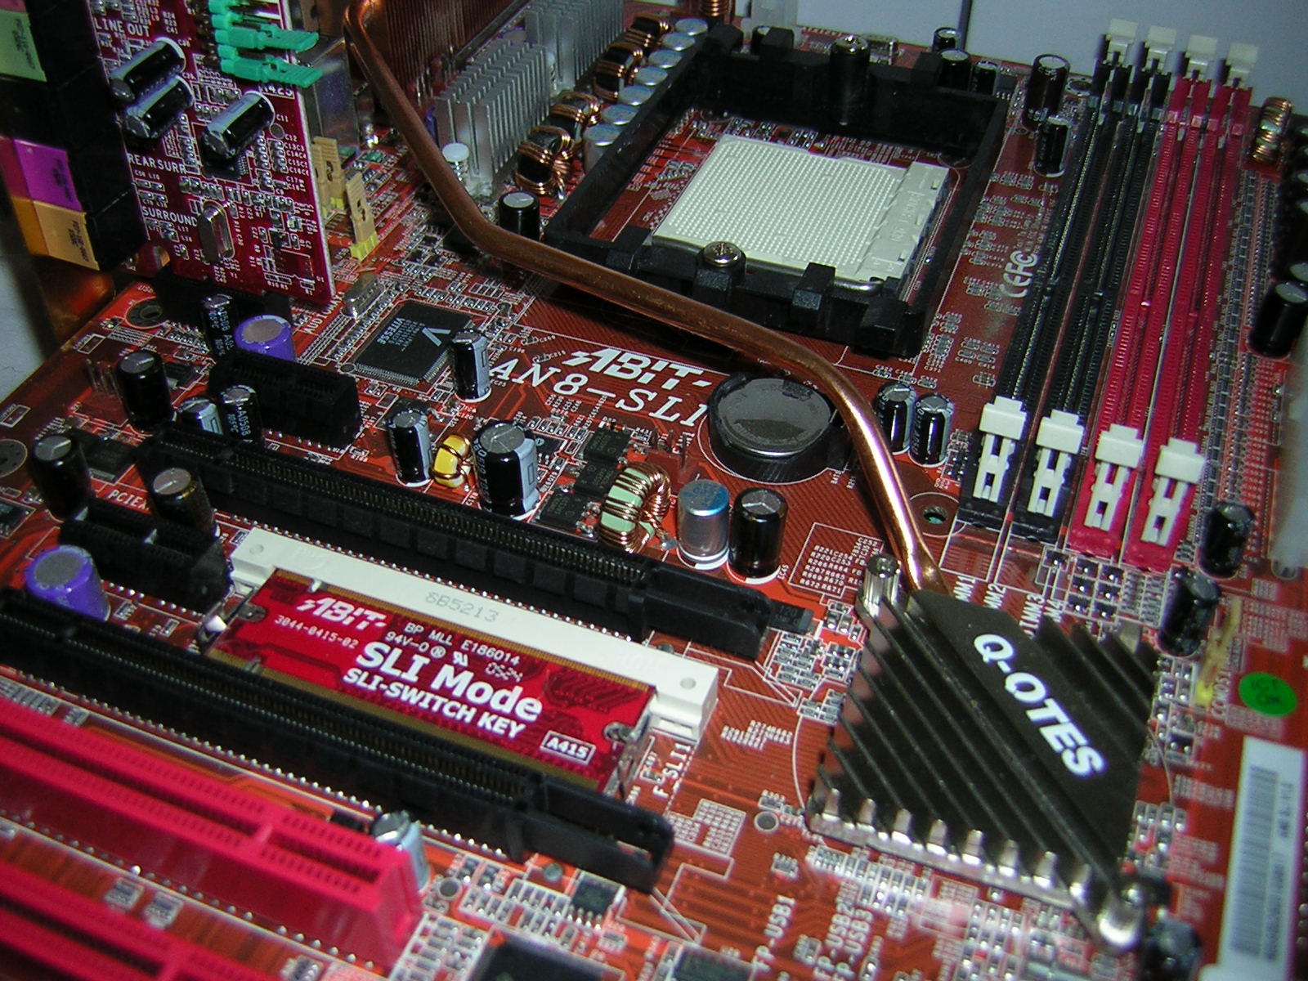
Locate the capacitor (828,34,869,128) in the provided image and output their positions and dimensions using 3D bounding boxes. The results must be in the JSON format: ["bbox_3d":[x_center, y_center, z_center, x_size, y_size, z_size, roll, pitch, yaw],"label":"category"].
[{"bbox_3d":[0.044,-0.093,0.310,0.009,0.020,0.009,0,44,0],"label":"capacitor"}]

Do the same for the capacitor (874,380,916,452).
[{"bbox_3d":[0.042,-0.013,0.237,0.006,0.011,0.006,15,46,16],"label":"capacitor"}]

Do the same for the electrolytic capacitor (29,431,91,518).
[{"bbox_3d":[-0.096,-0.002,0.221,0.008,0.014,0.008,5,47,-5],"label":"electrolytic capacitor"}]

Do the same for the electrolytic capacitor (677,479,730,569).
[{"bbox_3d":[0.008,0.005,0.220,0.008,0.010,0.008,0,44,0],"label":"electrolytic capacitor"}]

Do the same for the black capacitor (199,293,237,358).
[{"bbox_3d":[-0.081,-0.031,0.255,0.006,0.011,0.006,0,44,0],"label":"black capacitor"}]

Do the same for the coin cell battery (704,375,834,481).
[{"bbox_3d":[0.021,-0.011,0.240,0.022,0.005,0.022,16,46,15],"label":"coin cell battery"}]

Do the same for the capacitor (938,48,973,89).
[{"bbox_3d":[0.072,-0.099,0.326,0.008,0.011,0.008,15,46,16],"label":"capacitor"}]

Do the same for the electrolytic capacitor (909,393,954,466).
[{"bbox_3d":[0.048,-0.011,0.235,0.006,0.011,0.006,15,46,16],"label":"electrolytic capacitor"}]

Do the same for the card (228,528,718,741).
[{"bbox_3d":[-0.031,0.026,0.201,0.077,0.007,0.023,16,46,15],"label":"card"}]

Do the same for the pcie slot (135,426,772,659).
[{"bbox_3d":[-0.033,0.008,0.216,0.106,0.011,0.007,16,46,15],"label":"pcie slot"}]

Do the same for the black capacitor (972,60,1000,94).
[{"bbox_3d":[0.079,-0.096,0.323,0.005,0.011,0.005,15,46,16],"label":"black capacitor"}]

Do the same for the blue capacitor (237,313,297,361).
[{"bbox_3d":[-0.070,-0.025,0.247,0.010,0.009,0.010,15,46,16],"label":"blue capacitor"}]

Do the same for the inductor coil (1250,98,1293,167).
[{"bbox_3d":[0.137,-0.080,0.302,0.006,0.014,0.014,15,46,16],"label":"inductor coil"}]

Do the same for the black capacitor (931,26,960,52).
[{"bbox_3d":[0.070,-0.105,0.329,0.007,0.011,0.007,15,46,16],"label":"black capacitor"}]

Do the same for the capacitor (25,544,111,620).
[{"bbox_3d":[-0.090,0.015,0.208,0.010,0.010,0.010,0,44,0],"label":"capacitor"}]

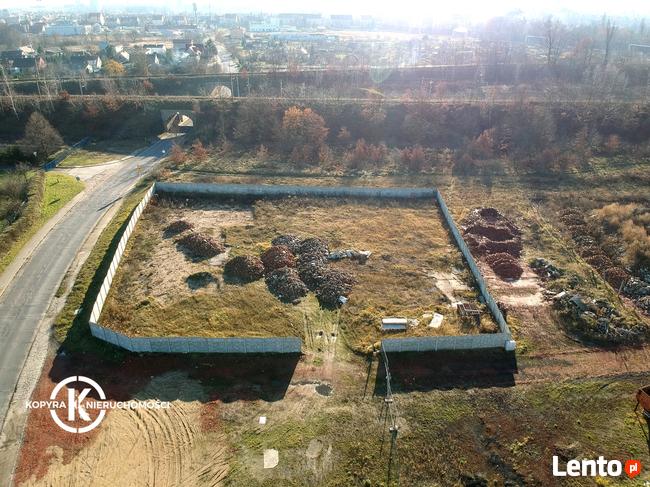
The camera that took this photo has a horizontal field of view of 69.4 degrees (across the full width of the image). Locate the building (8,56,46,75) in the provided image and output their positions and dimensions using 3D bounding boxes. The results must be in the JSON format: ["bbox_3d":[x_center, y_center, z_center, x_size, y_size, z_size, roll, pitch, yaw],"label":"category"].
[{"bbox_3d":[-162.910,-97.690,257.790,13.360,7.510,9.500,0,27,0],"label":"building"}]

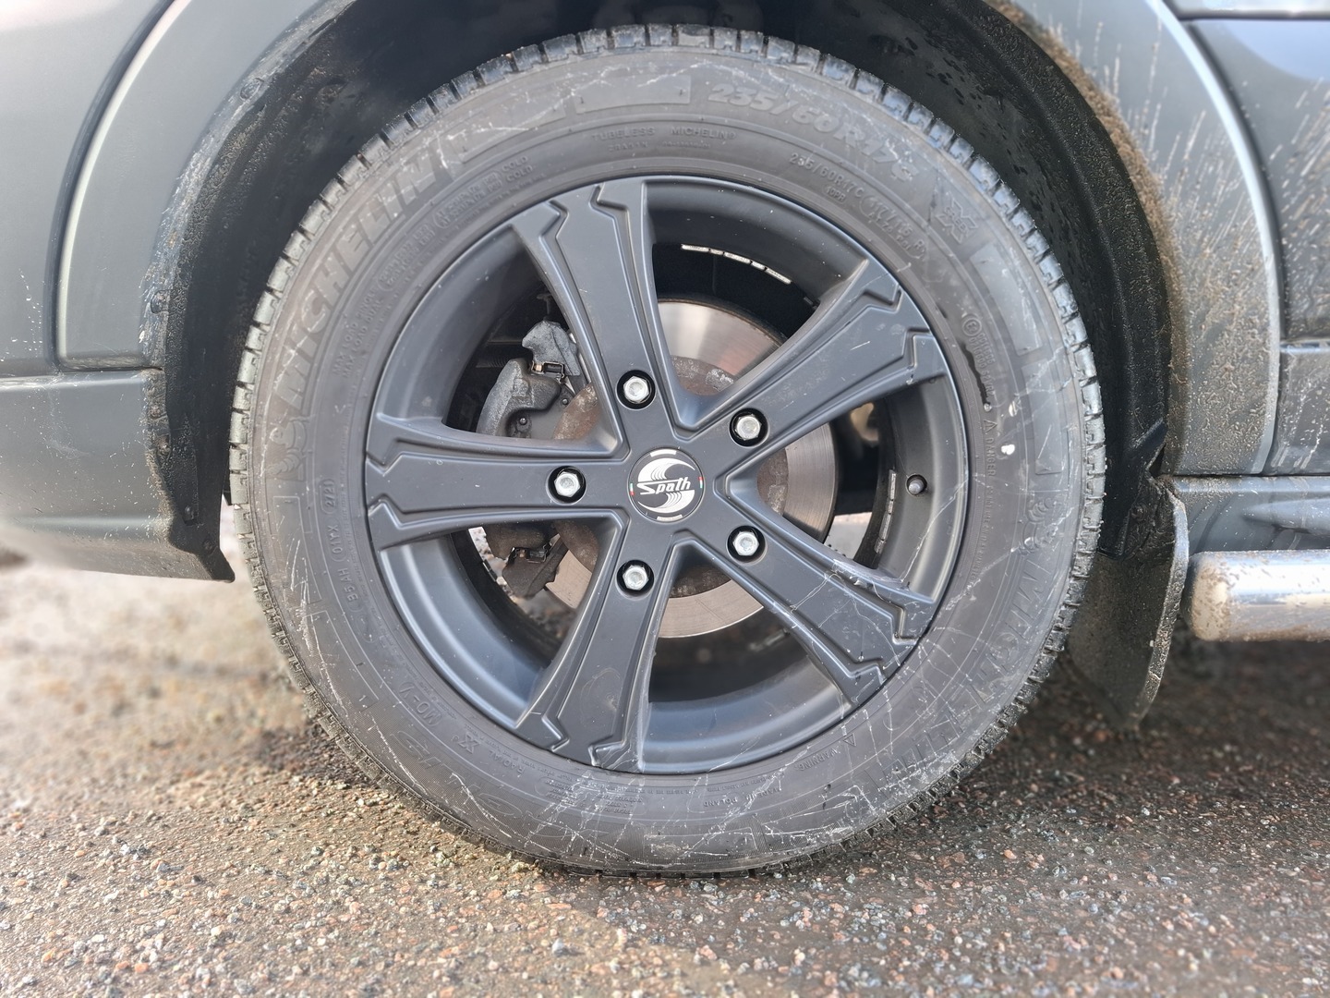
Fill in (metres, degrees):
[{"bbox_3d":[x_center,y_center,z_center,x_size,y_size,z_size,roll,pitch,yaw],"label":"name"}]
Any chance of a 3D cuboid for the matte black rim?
[{"bbox_3d":[0.003,-0.019,0.786,0.470,0.470,0.200,0,5,1],"label":"matte black rim"}]

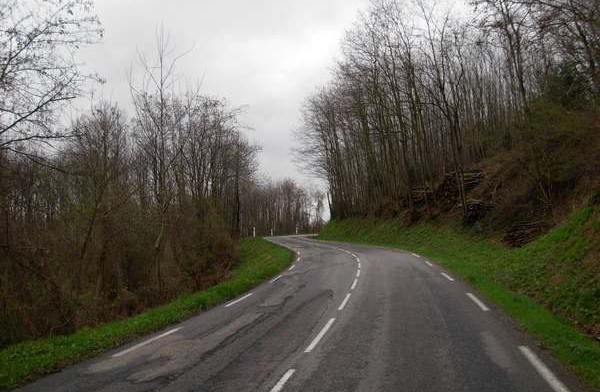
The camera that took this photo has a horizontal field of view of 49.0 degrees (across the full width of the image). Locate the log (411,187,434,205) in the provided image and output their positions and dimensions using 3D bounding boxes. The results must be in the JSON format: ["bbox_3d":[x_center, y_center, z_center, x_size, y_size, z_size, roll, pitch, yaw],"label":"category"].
[{"bbox_3d":[9.122,0.050,49.000,1.657,1.267,1.500,-1,-2,14],"label":"log"}]

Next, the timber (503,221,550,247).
[{"bbox_3d":[8.778,1.475,25.500,1.563,0.973,1.300,-1,-2,14],"label":"timber"}]

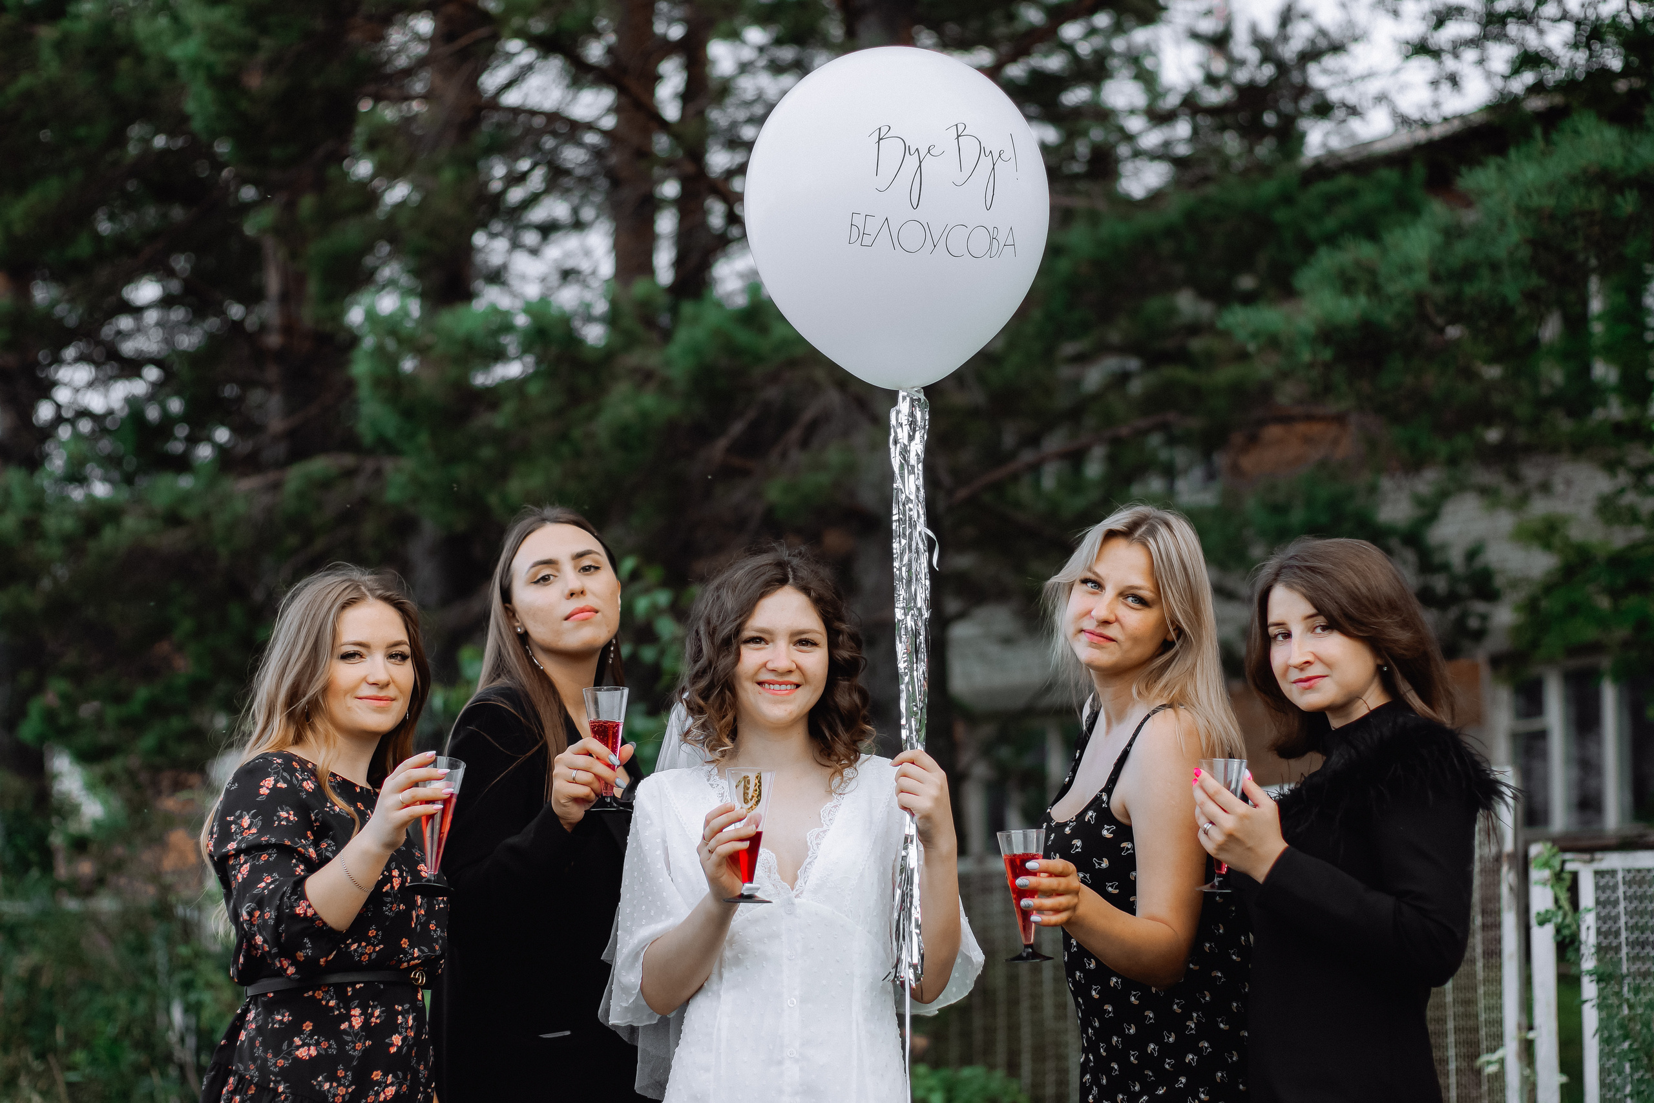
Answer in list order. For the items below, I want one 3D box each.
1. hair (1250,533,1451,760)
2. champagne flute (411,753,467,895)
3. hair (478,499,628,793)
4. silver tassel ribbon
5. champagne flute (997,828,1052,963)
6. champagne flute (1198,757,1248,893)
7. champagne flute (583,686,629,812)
[{"bbox_3d":[0.680,0.124,4.480,0.250,0.285,0.270,-3,-5,35],"label":"hair"},{"bbox_3d":[-0.484,0.340,4.270,0.061,0.168,0.061,5,-12,0],"label":"champagne flute"},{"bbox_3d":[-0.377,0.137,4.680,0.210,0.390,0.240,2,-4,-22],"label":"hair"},{"bbox_3d":[0.100,0.227,4.300,0.055,0.865,0.055,0,-4,0],"label":"silver tassel ribbon"},{"bbox_3d":[0.251,0.434,4.350,0.061,0.168,0.061,-4,-4,0],"label":"champagne flute"},{"bbox_3d":[0.499,0.346,4.350,0.061,0.168,0.061,1,-3,0],"label":"champagne flute"},{"bbox_3d":[-0.286,0.259,4.520,0.061,0.168,0.061,-3,3,0],"label":"champagne flute"}]

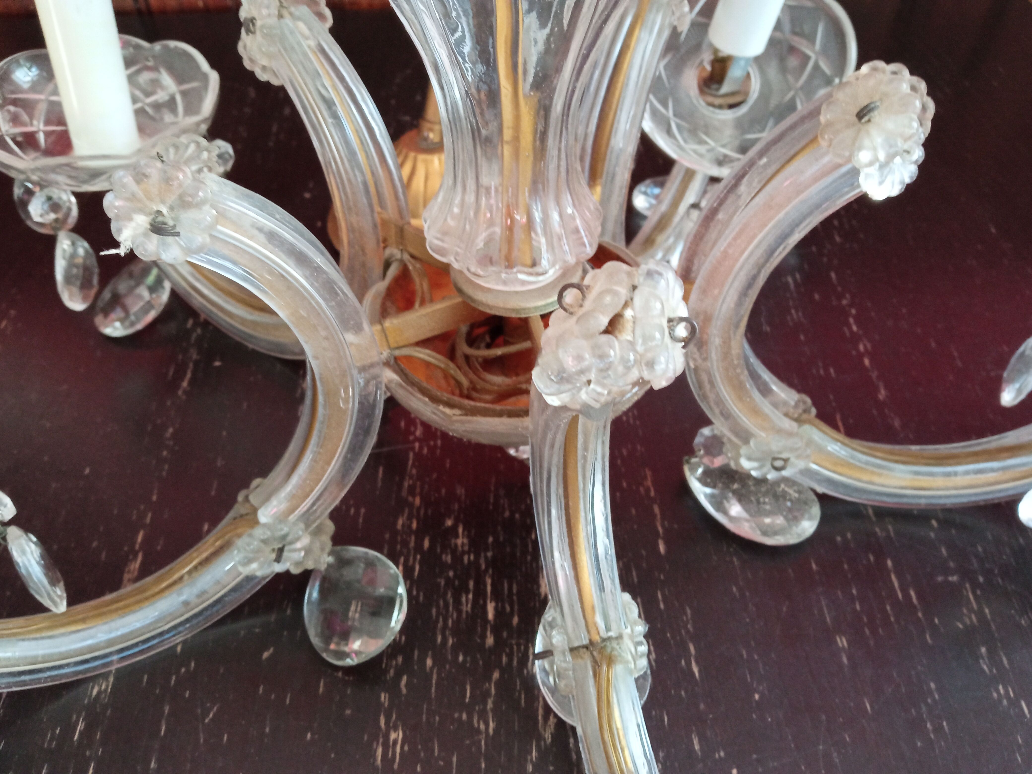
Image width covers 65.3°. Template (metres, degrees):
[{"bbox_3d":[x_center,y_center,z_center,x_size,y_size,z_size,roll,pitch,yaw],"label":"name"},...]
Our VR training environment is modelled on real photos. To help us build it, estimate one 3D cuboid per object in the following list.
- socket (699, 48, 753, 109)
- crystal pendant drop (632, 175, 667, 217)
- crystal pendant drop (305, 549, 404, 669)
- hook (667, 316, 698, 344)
[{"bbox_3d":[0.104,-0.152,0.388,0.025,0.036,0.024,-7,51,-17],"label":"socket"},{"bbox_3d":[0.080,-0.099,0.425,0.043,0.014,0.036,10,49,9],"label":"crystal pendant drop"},{"bbox_3d":[-0.058,0.074,0.281,0.037,0.013,0.048,-25,62,-21],"label":"crystal pendant drop"},{"bbox_3d":[0.032,-0.011,0.156,0.006,0.006,0.003,1,4,12],"label":"hook"}]

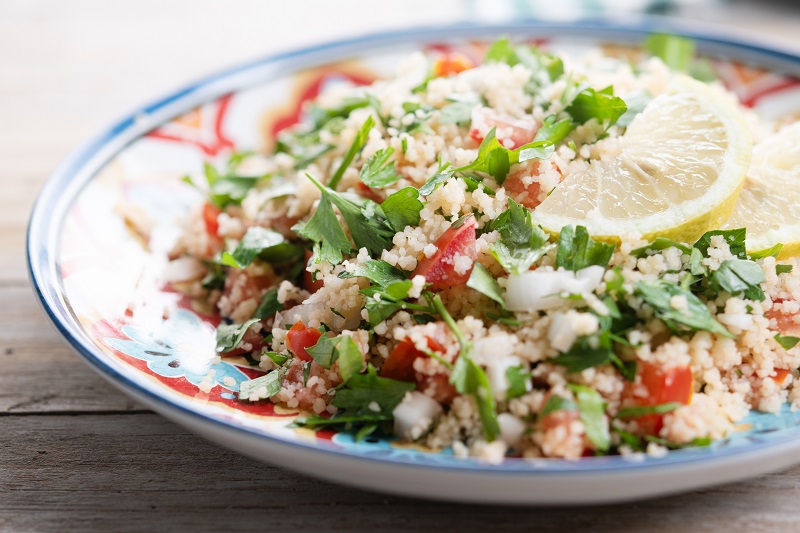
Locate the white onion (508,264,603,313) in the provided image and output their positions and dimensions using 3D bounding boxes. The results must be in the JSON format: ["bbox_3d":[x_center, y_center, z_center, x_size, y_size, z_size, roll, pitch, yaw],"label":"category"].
[{"bbox_3d":[0.037,0.005,0.476,0.024,0.009,0.011,-2,28,0],"label":"white onion"}]

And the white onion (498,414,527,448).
[{"bbox_3d":[0.025,0.037,0.442,0.007,0.006,0.006,-2,28,0],"label":"white onion"}]

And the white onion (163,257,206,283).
[{"bbox_3d":[-0.057,0.001,0.531,0.012,0.005,0.007,-2,28,0],"label":"white onion"}]

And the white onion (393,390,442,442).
[{"bbox_3d":[0.004,0.033,0.448,0.011,0.009,0.009,-2,28,0],"label":"white onion"}]

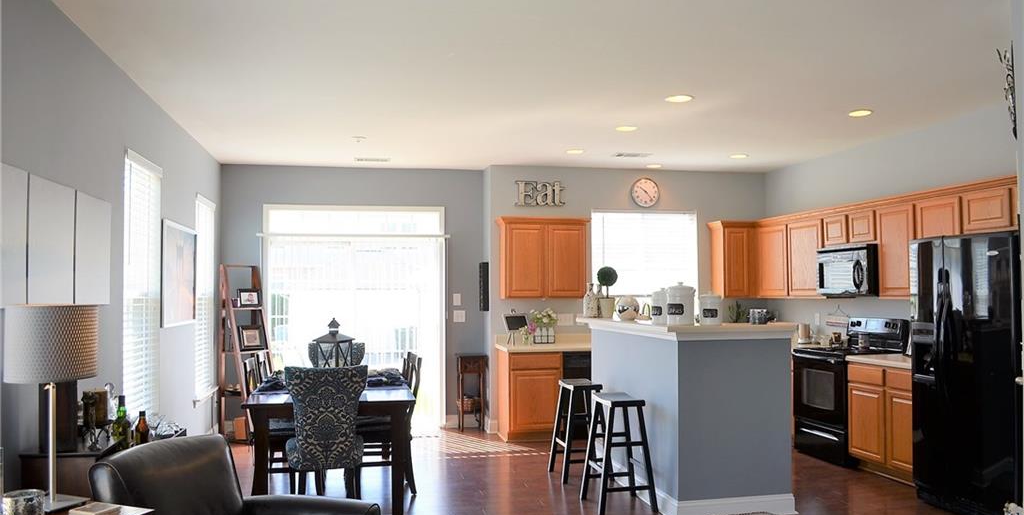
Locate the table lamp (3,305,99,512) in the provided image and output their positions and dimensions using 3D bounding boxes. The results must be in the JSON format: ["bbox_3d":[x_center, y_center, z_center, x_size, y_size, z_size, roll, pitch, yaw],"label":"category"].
[{"bbox_3d":[-1.619,0.516,2.701,0.287,0.690,0.287,-1,-3,21],"label":"table lamp"}]

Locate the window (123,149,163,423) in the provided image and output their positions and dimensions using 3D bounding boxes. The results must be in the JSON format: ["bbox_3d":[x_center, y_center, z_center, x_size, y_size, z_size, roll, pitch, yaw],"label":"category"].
[{"bbox_3d":[-2.381,0.238,4.969,0.080,1.750,0.880,0,-2,-12],"label":"window"}]

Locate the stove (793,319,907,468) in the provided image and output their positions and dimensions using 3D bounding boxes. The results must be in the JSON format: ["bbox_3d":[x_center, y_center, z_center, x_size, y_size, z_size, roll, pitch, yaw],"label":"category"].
[{"bbox_3d":[2.905,1.137,6.592,0.670,1.180,0.760,0,-2,-12],"label":"stove"}]

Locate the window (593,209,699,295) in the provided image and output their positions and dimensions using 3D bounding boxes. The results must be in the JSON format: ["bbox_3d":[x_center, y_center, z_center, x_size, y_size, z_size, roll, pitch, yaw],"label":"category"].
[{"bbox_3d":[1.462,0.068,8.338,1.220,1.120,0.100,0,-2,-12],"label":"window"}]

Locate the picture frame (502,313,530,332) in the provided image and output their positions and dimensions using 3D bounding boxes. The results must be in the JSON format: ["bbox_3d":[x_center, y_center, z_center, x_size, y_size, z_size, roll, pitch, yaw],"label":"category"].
[{"bbox_3d":[0.043,0.660,7.747,0.265,0.200,0.040,1,-21,-36],"label":"picture frame"}]

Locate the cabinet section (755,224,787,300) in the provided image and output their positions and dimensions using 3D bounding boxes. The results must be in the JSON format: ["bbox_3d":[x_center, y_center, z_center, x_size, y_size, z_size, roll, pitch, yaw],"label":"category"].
[{"bbox_3d":[2.872,0.041,8.058,0.325,0.760,0.630,0,-3,-12],"label":"cabinet section"}]

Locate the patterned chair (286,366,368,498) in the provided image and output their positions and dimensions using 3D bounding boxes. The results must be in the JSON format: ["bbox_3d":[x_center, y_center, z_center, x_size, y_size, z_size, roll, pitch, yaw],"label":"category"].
[{"bbox_3d":[-1.188,1.183,4.965,0.510,0.990,0.630,0,-3,-12],"label":"patterned chair"}]

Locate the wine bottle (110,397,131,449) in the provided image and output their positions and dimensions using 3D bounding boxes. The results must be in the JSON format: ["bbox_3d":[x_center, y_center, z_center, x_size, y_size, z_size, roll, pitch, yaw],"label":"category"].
[{"bbox_3d":[-1.797,0.770,3.520,0.078,0.280,0.078,0,-2,-12],"label":"wine bottle"}]

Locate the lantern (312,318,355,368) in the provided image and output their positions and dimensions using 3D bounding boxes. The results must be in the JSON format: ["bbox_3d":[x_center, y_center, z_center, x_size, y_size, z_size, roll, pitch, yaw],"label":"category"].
[{"bbox_3d":[-1.289,0.690,5.569,0.227,0.483,0.227,-2,-3,27],"label":"lantern"}]

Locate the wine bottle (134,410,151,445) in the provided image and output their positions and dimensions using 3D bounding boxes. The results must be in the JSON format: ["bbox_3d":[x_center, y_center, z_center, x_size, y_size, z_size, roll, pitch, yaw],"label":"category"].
[{"bbox_3d":[-1.462,0.710,3.030,0.062,0.220,0.062,0,-2,-12],"label":"wine bottle"}]

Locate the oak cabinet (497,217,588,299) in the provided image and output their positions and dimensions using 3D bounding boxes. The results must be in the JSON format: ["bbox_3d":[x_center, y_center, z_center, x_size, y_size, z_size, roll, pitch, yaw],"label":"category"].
[{"bbox_3d":[0.327,0.015,7.921,0.880,0.820,0.350,0,-2,-12],"label":"oak cabinet"}]

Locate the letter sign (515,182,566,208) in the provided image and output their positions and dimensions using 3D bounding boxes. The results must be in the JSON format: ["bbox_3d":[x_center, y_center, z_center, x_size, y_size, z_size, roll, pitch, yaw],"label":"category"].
[{"bbox_3d":[0.300,-0.657,8.009,0.530,0.260,0.040,0,-3,-12],"label":"letter sign"}]

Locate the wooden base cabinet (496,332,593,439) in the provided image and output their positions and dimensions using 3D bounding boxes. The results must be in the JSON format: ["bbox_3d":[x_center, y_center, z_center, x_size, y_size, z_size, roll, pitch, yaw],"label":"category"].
[{"bbox_3d":[0.398,1.297,7.659,1.050,0.980,0.620,0,-3,-12],"label":"wooden base cabinet"}]

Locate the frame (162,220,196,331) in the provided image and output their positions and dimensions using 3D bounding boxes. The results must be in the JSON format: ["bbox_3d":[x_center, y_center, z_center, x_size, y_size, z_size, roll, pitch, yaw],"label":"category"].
[{"bbox_3d":[-2.545,0.138,5.881,0.035,0.750,1.128,0,-2,-12],"label":"frame"}]

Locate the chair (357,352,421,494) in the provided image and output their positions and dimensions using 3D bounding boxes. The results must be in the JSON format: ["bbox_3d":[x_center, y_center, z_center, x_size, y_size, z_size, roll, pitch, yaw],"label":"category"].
[{"bbox_3d":[-0.939,1.230,5.702,0.510,0.970,0.470,0,-2,-17],"label":"chair"}]

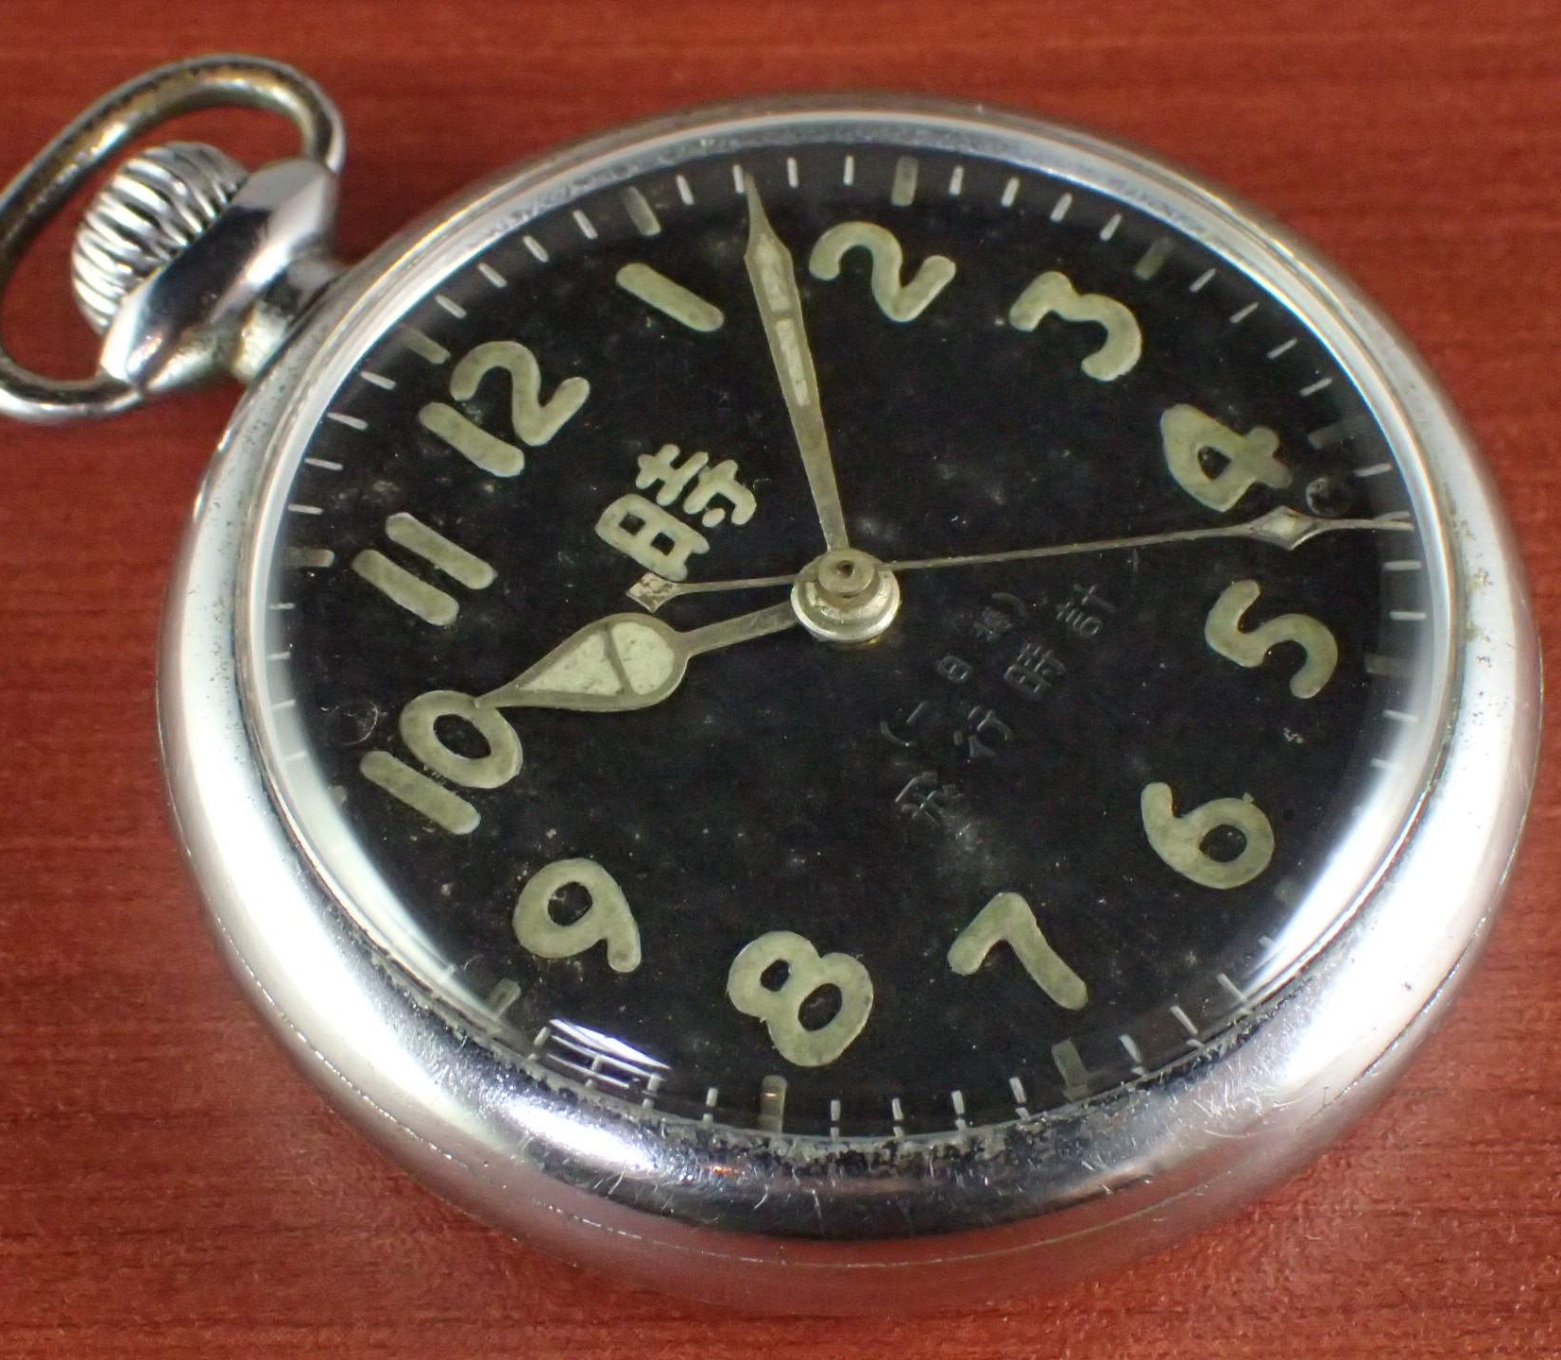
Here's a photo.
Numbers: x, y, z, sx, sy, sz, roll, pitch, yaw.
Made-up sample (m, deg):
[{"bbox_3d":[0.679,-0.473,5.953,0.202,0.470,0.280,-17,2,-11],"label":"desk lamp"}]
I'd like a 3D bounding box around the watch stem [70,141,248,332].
[{"bbox_3d":[-0.023,-0.016,0.150,0.005,0.008,0.008,32,64,19],"label":"watch stem"}]

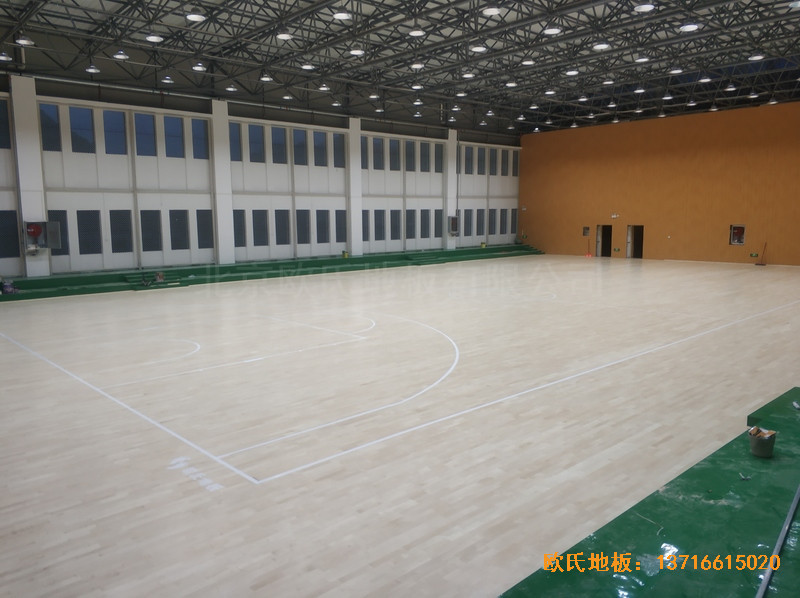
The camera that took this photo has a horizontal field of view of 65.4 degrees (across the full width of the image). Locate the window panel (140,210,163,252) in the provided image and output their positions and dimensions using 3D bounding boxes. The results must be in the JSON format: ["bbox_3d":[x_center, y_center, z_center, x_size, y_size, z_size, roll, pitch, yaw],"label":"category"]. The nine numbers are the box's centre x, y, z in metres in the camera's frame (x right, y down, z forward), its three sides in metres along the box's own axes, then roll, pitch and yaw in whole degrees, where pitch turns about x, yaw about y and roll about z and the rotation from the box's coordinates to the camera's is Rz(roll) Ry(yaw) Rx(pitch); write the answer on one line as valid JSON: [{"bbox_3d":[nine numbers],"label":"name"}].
[{"bbox_3d":[-10.216,-2.798,25.647,0.810,1.660,0.100,-8,11,-43],"label":"window panel"}]

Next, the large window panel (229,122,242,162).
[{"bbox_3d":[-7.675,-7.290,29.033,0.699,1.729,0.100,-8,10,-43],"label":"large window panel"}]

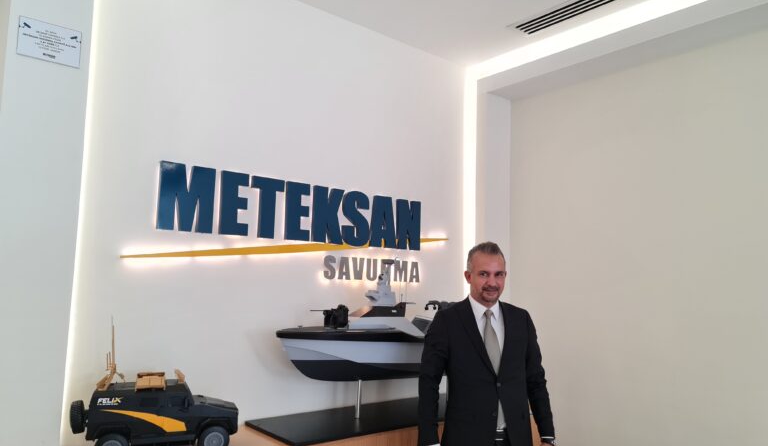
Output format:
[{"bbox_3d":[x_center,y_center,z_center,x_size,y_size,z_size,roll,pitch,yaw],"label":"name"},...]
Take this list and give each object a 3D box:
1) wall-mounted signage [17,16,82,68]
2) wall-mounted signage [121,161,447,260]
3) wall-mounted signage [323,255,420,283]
[{"bbox_3d":[-1.313,-0.713,2.190,0.219,0.157,0.012,6,-8,-40],"label":"wall-mounted signage"},{"bbox_3d":[-0.355,0.016,3.080,2.053,0.441,0.050,6,-8,-40],"label":"wall-mounted signage"},{"bbox_3d":[-0.059,0.281,3.314,0.739,0.140,0.030,6,-8,-40],"label":"wall-mounted signage"}]

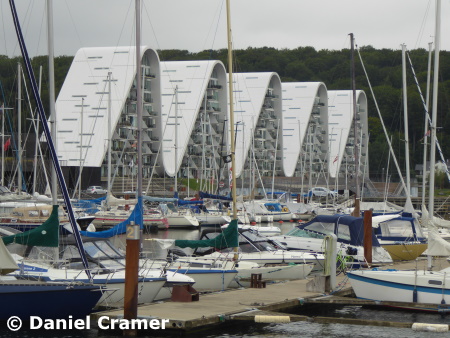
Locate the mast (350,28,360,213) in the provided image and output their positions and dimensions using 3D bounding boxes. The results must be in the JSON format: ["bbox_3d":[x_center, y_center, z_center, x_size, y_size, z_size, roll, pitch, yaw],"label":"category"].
[{"bbox_3d":[6.658,-1.904,70.325,0.170,10.026,0.170,-3,-1,27],"label":"mast"}]

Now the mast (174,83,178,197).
[{"bbox_3d":[-4.510,-2.237,128.525,0.150,11.188,0.150,0,0,27],"label":"mast"}]

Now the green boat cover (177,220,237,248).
[{"bbox_3d":[-0.782,2.727,58.297,3.000,1.250,0.350,0,0,27],"label":"green boat cover"}]

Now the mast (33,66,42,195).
[{"bbox_3d":[-18.729,-3.429,137.740,0.180,13.642,0.180,3,1,27],"label":"mast"}]

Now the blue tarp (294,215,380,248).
[{"bbox_3d":[5.398,2.951,66.154,3.750,1.470,2.200,0,0,27],"label":"blue tarp"}]

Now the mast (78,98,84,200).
[{"bbox_3d":[-14.935,-1.808,143.560,0.150,10.971,0.150,2,1,27],"label":"mast"}]

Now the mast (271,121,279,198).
[{"bbox_3d":[6.113,-1.068,166.840,0.150,9.994,0.150,5,2,27],"label":"mast"}]

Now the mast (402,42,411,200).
[{"bbox_3d":[10.319,-2.083,78.085,0.170,9.831,0.170,-3,-1,27],"label":"mast"}]

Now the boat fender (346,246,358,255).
[{"bbox_3d":[5.822,3.745,63.050,0.500,0.360,0.340,0,0,27],"label":"boat fender"}]

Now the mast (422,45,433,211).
[{"bbox_3d":[12.364,-2.291,84.390,0.160,10.791,0.160,3,1,27],"label":"mast"}]

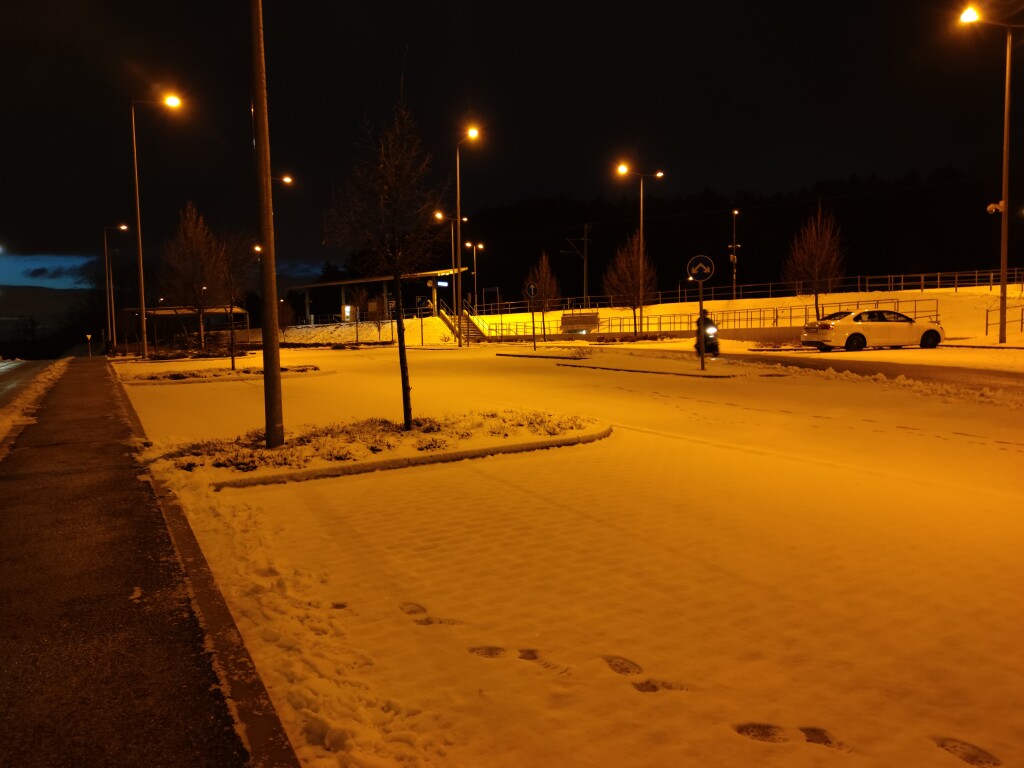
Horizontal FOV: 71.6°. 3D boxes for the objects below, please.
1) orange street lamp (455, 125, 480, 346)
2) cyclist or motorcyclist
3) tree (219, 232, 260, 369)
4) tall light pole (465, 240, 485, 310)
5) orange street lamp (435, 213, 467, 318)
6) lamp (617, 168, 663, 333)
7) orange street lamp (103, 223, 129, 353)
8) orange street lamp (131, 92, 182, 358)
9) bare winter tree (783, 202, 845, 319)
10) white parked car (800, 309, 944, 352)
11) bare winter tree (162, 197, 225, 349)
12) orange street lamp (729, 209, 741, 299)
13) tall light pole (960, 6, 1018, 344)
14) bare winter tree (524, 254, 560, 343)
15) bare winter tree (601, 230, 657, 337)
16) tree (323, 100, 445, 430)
[{"bbox_3d":[-2.624,-8.337,40.535,0.400,12.440,2.300,-3,4,-29],"label":"orange street lamp"},{"bbox_3d":[6.503,-1.710,23.846,0.750,1.588,1.850,-2,4,-12],"label":"cyclist or motorcyclist"},{"bbox_3d":[-8.571,-2.570,21.850,1.500,4.165,1.500,-1,4,0],"label":"tree"},{"bbox_3d":[-3.964,-11.405,77.757,2.400,7.780,0.400,-4,5,-41],"label":"tall light pole"},{"bbox_3d":[-5.671,-10.310,69.617,3.700,12.270,0.400,-3,4,-33],"label":"orange street lamp"},{"bbox_3d":[8.753,-8.841,48.139,3.700,10.944,0.400,-2,4,-19],"label":"lamp"},{"bbox_3d":[-35.511,-8.594,64.103,2.060,11.086,0.400,-3,4,-30],"label":"orange street lamp"},{"bbox_3d":[-15.796,-6.900,32.075,2.035,11.441,0.420,-3,4,-30],"label":"orange street lamp"},{"bbox_3d":[15.644,-5.754,36.778,3.150,7.090,3.150,-1,4,0],"label":"bare winter tree"},{"bbox_3d":[12.580,-1.854,24.700,4.720,1.460,1.810,-2,4,-9],"label":"white parked car"},{"bbox_3d":[-15.589,-5.261,34.750,3.200,7.336,3.200,-1,4,0],"label":"bare winter tree"},{"bbox_3d":[16.903,-9.813,53.776,0.850,6.788,0.600,2,5,37],"label":"orange street lamp"},{"bbox_3d":[17.746,-7.105,25.426,3.800,11.328,0.450,-2,4,-19],"label":"tall light pole"},{"bbox_3d":[2.357,-6.860,55.780,2.900,7.030,2.900,-1,4,0],"label":"bare winter tree"},{"bbox_3d":[8.236,-7.044,49.766,3.900,7.480,3.900,-1,4,0],"label":"bare winter tree"},{"bbox_3d":[-1.912,-1.756,10.646,1.950,4.940,1.950,-1,4,0],"label":"tree"}]

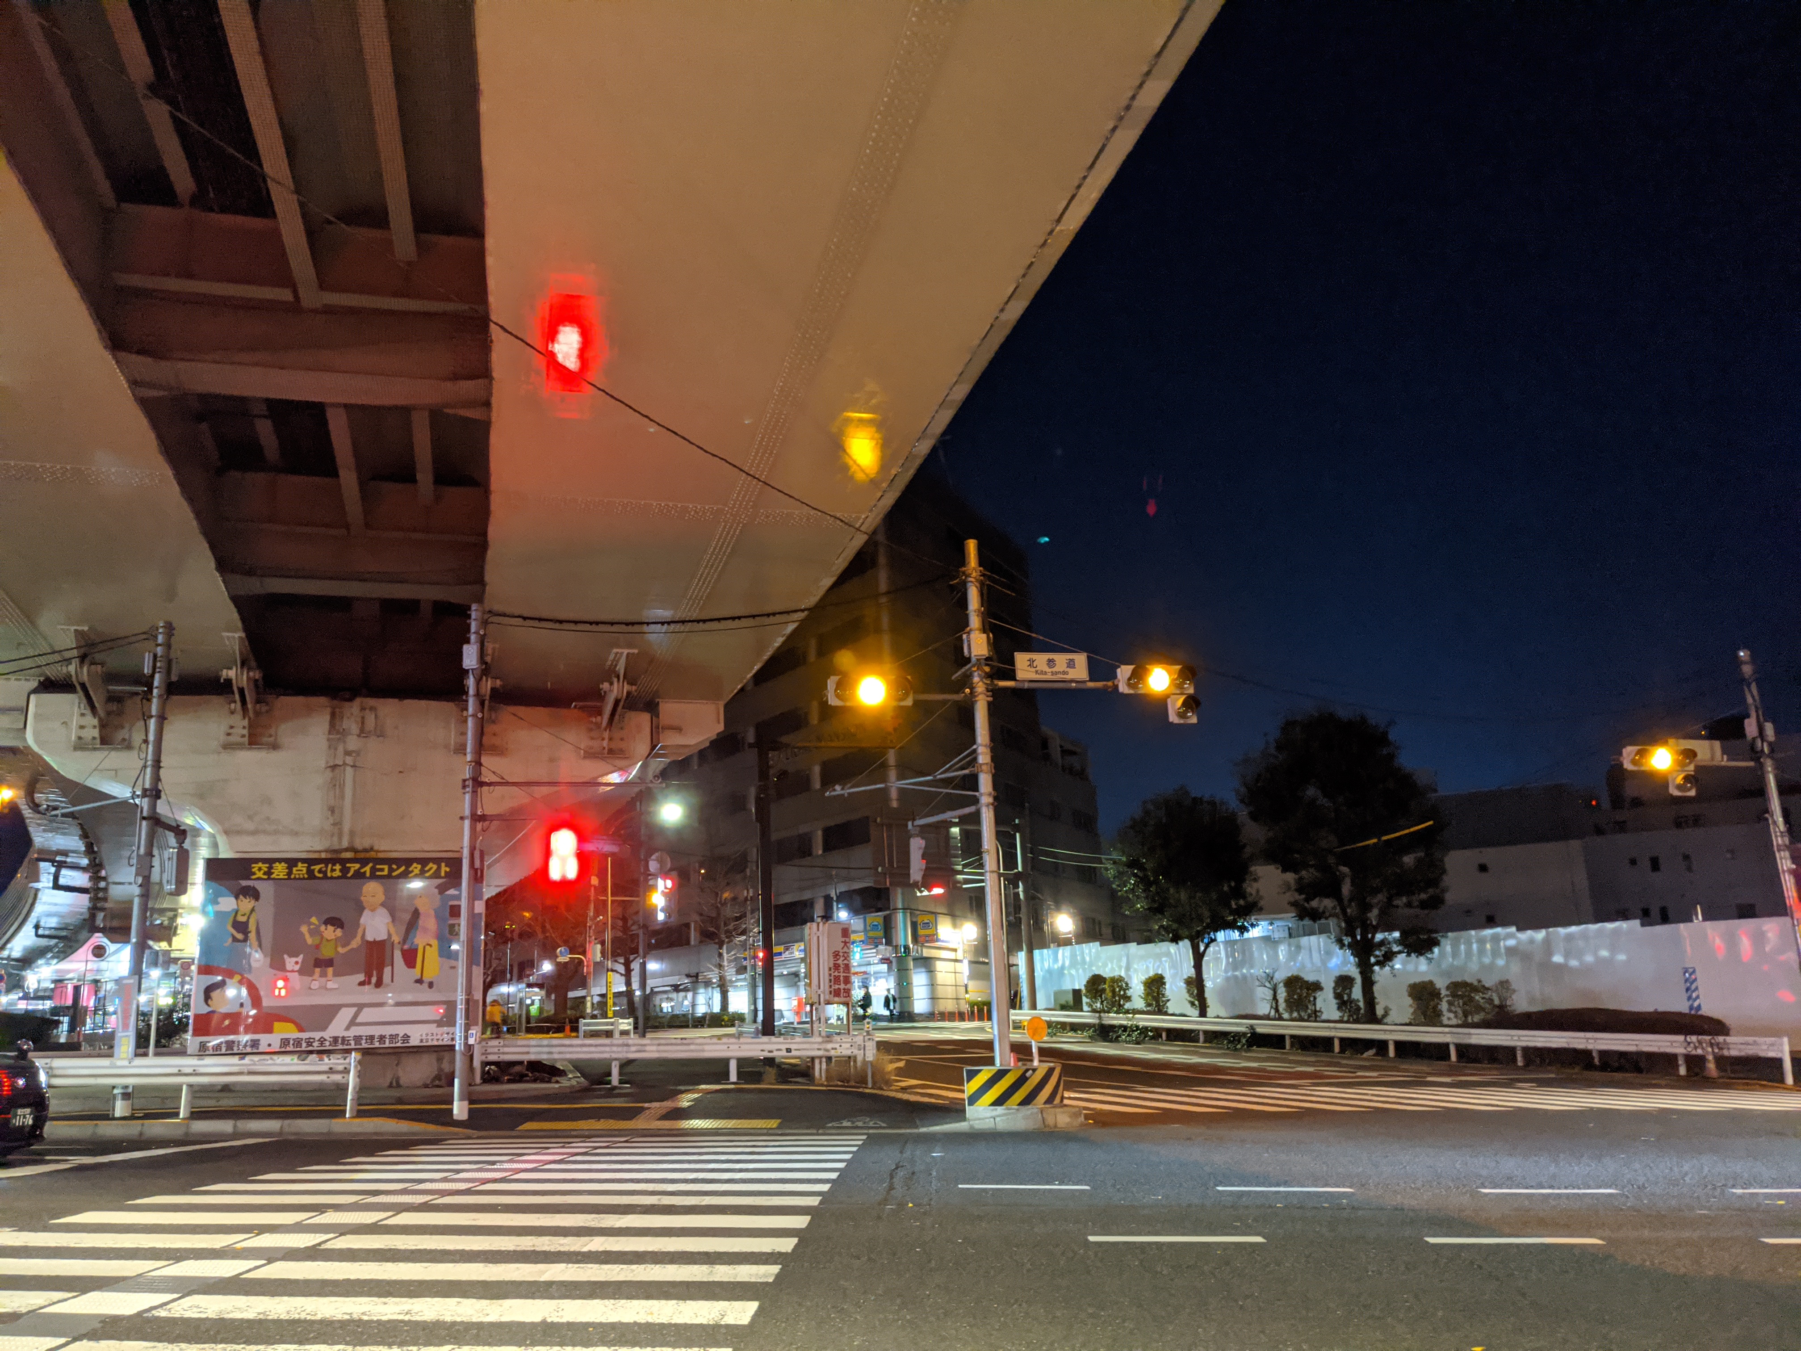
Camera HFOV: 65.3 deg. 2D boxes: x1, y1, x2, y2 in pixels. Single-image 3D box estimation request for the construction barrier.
[{"bbox_3d":[1.491,5.457,18.724,1.270,0.560,0.600,-2,-14,-3],"label":"construction barrier"}]

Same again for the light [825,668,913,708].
[{"bbox_3d":[-0.439,0.190,19.934,1.200,0.430,0.360,0,-14,-12],"label":"light"}]

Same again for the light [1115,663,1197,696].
[{"bbox_3d":[3.783,0.062,20.639,1.180,0.430,0.360,0,-14,-12],"label":"light"}]

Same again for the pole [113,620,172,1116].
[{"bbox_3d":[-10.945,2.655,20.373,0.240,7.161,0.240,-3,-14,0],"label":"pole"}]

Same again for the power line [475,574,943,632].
[{"bbox_3d":[-2.521,-1.085,20.089,6.684,0.678,0.120,-1,-14,-5],"label":"power line"}]

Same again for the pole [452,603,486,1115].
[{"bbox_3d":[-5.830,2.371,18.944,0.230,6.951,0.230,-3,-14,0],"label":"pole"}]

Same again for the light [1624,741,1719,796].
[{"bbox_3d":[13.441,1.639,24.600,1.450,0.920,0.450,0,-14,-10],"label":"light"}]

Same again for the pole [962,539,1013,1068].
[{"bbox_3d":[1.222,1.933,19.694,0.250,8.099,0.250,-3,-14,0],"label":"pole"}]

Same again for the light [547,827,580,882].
[{"bbox_3d":[-4.563,2.410,19.023,0.420,0.740,0.300,-3,-14,0],"label":"light"}]

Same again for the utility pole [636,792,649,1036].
[{"bbox_3d":[-7.817,7.236,42.588,0.250,7.510,0.250,-3,-14,0],"label":"utility pole"}]

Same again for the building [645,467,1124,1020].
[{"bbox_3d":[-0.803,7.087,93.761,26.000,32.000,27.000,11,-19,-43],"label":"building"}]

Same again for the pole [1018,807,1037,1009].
[{"bbox_3d":[4.608,8.431,49.365,0.330,7.766,0.330,-3,-14,0],"label":"pole"}]

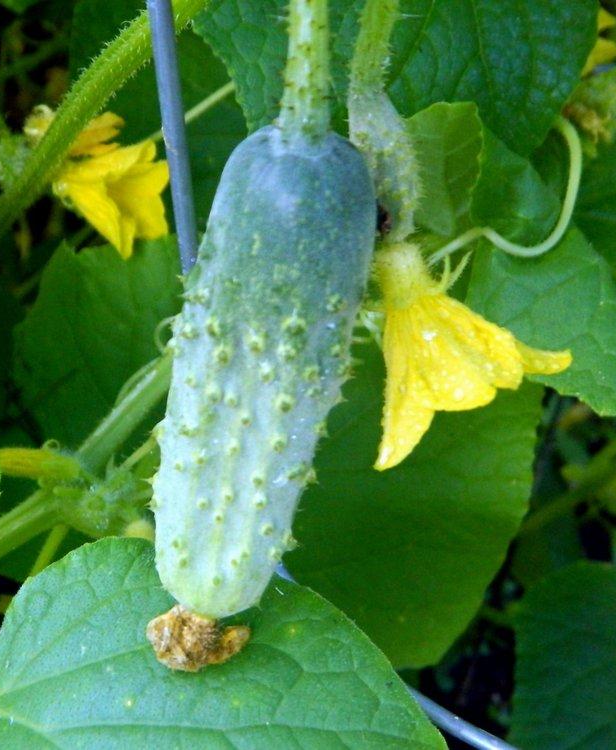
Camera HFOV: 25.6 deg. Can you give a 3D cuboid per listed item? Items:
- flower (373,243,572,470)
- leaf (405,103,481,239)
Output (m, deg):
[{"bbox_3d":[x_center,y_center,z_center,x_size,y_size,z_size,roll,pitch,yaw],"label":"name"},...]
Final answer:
[{"bbox_3d":[0.030,-0.006,0.283,0.041,0.039,0.038,-26,19,0],"label":"flower"},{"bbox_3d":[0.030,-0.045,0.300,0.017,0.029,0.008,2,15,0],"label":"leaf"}]

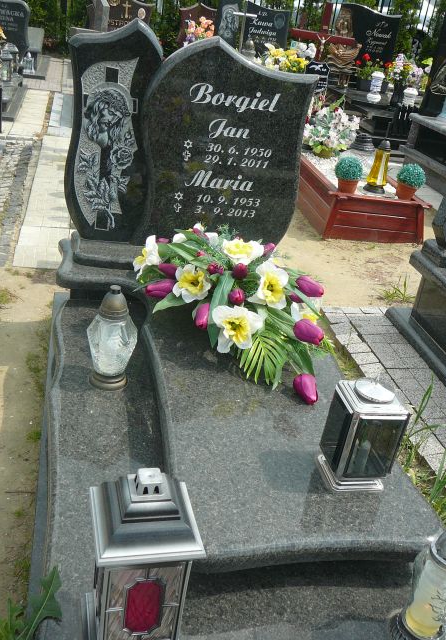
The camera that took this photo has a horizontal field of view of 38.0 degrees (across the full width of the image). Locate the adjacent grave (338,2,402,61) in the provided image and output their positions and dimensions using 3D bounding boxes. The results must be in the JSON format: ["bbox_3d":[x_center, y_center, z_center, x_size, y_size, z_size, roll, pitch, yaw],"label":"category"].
[{"bbox_3d":[1.684,-3.311,7.713,0.820,0.770,0.120,2,28,-13],"label":"adjacent grave"}]

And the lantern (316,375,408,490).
[{"bbox_3d":[0.344,0.271,1.583,0.140,0.256,0.120,1,29,-16],"label":"lantern"}]

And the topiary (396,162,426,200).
[{"bbox_3d":[1.260,-0.927,4.413,0.190,0.262,0.190,2,28,-13],"label":"topiary"}]

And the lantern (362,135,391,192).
[{"bbox_3d":[1.117,-1.093,4.577,0.155,0.360,0.155,2,28,-13],"label":"lantern"}]

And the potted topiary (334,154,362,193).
[{"bbox_3d":[0.866,-0.955,4.342,0.187,0.262,0.187,2,28,-13],"label":"potted topiary"}]

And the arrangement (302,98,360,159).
[{"bbox_3d":[0.875,-1.531,5.250,0.450,0.430,0.400,2,28,-13],"label":"arrangement"}]

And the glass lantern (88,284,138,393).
[{"bbox_3d":[-0.328,0.049,1.922,0.145,0.326,0.145,2,28,-13],"label":"glass lantern"}]

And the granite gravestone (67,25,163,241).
[{"bbox_3d":[-0.410,-0.676,2.364,0.320,0.790,0.090,2,28,-13],"label":"granite gravestone"}]

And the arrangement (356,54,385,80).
[{"bbox_3d":[1.724,-2.983,7.615,0.330,0.330,0.280,2,28,-13],"label":"arrangement"}]

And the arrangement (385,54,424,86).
[{"bbox_3d":[2.008,-2.760,7.159,0.420,0.360,0.340,2,28,-13],"label":"arrangement"}]

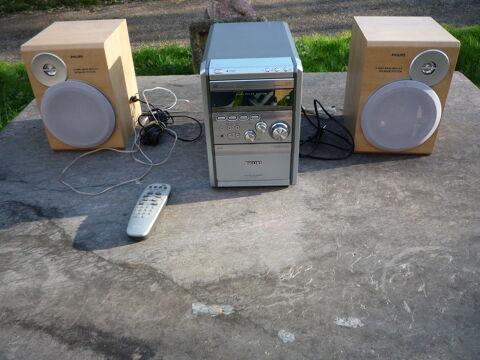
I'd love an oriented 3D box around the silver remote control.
[{"bbox_3d":[-0.169,0.059,0.788,0.055,0.021,0.162,2,34,6],"label":"silver remote control"}]

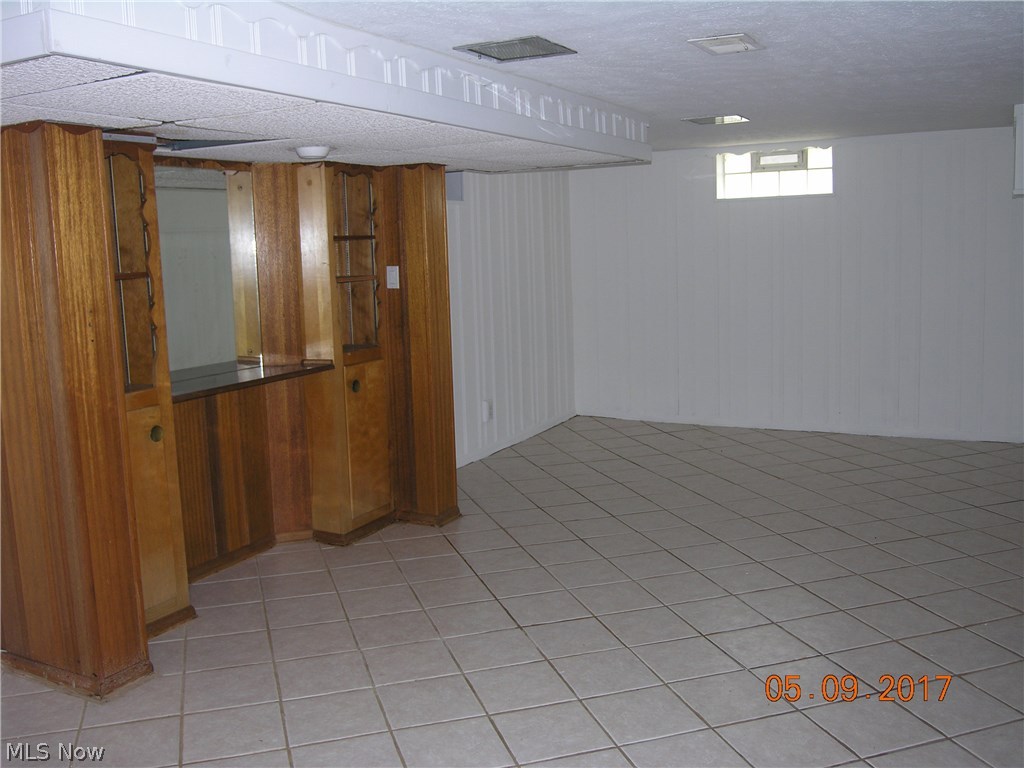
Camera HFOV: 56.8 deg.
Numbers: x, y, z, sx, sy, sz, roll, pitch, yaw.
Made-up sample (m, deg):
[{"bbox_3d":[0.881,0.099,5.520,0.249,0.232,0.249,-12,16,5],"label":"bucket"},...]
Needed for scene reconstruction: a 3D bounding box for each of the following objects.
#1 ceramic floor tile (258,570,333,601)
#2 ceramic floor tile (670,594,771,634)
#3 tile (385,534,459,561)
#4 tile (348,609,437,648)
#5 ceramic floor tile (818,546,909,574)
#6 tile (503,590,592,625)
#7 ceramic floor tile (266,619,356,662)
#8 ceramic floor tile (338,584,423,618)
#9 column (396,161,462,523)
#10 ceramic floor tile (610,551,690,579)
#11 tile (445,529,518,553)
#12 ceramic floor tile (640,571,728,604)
[{"bbox_3d":[-0.946,0.890,4.177,0.302,0.010,0.302,-4,9,-17],"label":"ceramic floor tile"},{"bbox_3d":[0.813,0.912,3.721,0.302,0.010,0.302,-4,9,-17],"label":"ceramic floor tile"},{"bbox_3d":[-0.440,0.805,4.625,0.303,0.010,0.303,-4,9,-17],"label":"tile"},{"bbox_3d":[-0.459,0.958,3.675,0.304,0.010,0.304,-4,9,-17],"label":"tile"},{"bbox_3d":[1.622,0.810,4.339,0.302,0.010,0.302,-4,9,-17],"label":"ceramic floor tile"},{"bbox_3d":[0.136,0.911,3.838,0.303,0.010,0.303,-4,9,-17],"label":"tile"},{"bbox_3d":[-0.747,0.970,3.568,0.303,0.010,0.303,-4,9,-17],"label":"ceramic floor tile"},{"bbox_3d":[-0.549,0.908,3.939,0.302,0.010,0.302,-4,9,-17],"label":"ceramic floor tile"},{"bbox_3d":[-0.469,-0.193,4.988,0.257,1.857,0.226,3,10,29],"label":"column"},{"bbox_3d":[0.632,0.829,4.313,0.303,0.010,0.303,-4,9,-17],"label":"ceramic floor tile"},{"bbox_3d":[-0.145,0.788,4.747,0.304,0.010,0.304,-4,9,-17],"label":"tile"},{"bbox_3d":[0.730,0.875,4.040,0.304,0.010,0.304,-4,9,-17],"label":"ceramic floor tile"}]

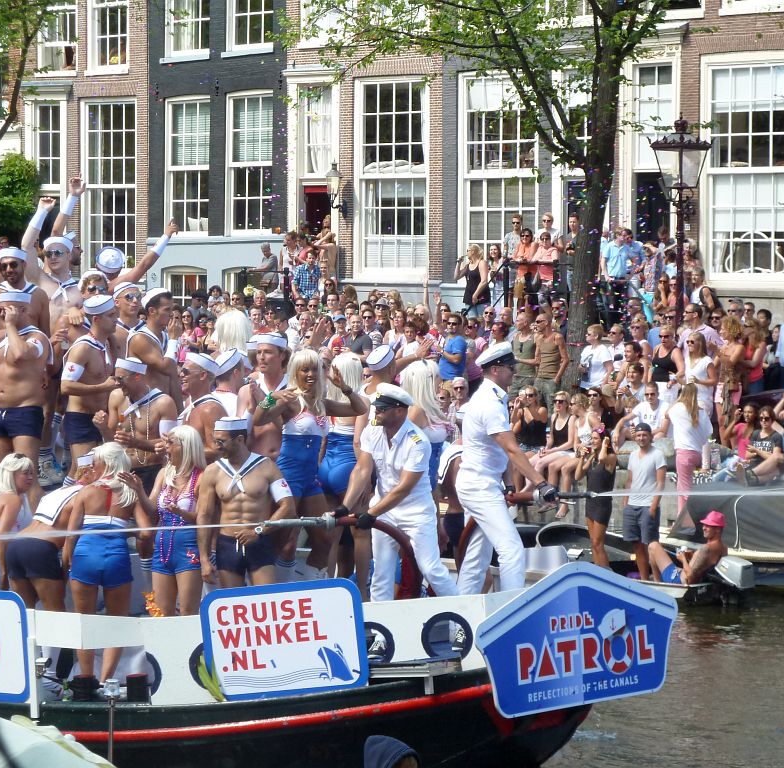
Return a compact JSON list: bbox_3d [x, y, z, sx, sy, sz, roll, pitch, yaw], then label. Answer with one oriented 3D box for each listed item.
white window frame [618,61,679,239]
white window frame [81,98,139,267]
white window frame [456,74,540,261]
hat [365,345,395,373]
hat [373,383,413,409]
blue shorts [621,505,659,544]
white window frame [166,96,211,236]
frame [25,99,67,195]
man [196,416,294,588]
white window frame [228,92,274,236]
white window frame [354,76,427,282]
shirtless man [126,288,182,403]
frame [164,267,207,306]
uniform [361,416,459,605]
[{"bbox_3d":[3.934,-3.554,47.145,1.195,2.891,0.250,2,3,43],"label":"white window frame"},{"bbox_3d":[-5.456,-3.885,59.883,0.220,3.309,1.698,-3,4,-43],"label":"white window frame"},{"bbox_3d":[1.832,-3.517,52.076,0.220,3.493,1.840,-3,4,-43],"label":"white window frame"},{"bbox_3d":[-0.087,-0.185,21.500,0.210,0.100,0.230,-19,27,29],"label":"hat"},{"bbox_3d":[0.003,0.072,19.400,0.270,0.150,0.240,-2,3,-38],"label":"hat"},{"bbox_3d":[2.601,1.450,32.200,0.380,0.430,0.280,1,3,20],"label":"blue shorts"},{"bbox_3d":[-3.571,-3.836,54.268,1.207,2.500,0.200,2,3,43],"label":"white window frame"},{"bbox_3d":[-6.861,-4.743,61.338,0.200,1.887,1.294,-3,4,-43],"label":"frame"},{"bbox_3d":[-0.991,1.123,20.735,0.640,1.810,0.380,1,2,12],"label":"man"},{"bbox_3d":[-2.640,-4.104,57.000,0.170,2.650,1.450,-2,4,-40],"label":"white window frame"},{"bbox_3d":[-0.003,-3.373,50.893,1.677,3.352,0.200,2,3,43],"label":"white window frame"},{"bbox_3d":[-1.696,0.221,22.035,0.370,1.810,0.470,1,2,22],"label":"shirtless man"},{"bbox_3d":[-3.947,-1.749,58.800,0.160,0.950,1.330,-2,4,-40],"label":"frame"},{"bbox_3d":[0.105,0.916,19.500,0.550,1.380,0.500,3,4,40],"label":"uniform"}]

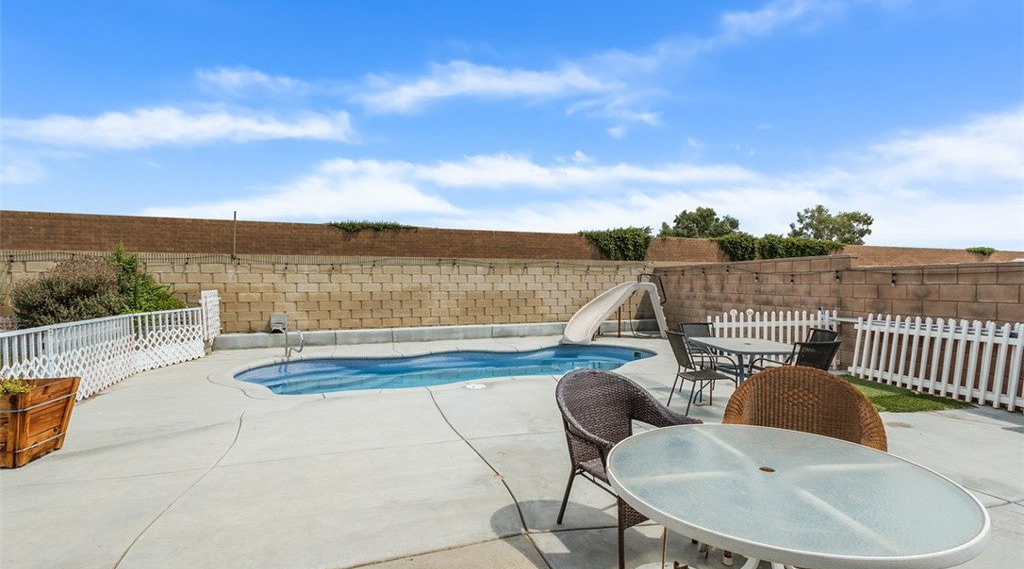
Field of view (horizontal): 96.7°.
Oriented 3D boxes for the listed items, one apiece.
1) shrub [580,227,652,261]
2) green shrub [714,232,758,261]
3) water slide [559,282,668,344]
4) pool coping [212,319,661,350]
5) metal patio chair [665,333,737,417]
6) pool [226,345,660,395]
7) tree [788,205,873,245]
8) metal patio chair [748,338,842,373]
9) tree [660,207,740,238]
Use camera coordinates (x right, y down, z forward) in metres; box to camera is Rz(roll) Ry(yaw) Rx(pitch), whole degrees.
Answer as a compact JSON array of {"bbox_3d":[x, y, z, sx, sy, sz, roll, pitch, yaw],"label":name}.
[{"bbox_3d":[7.800,-2.786,33.498,5.800,2.700,1.400,0,0,-18],"label":"shrub"},{"bbox_3d":[18.400,-2.933,37.298,4.400,2.600,1.300,0,0,-18],"label":"green shrub"},{"bbox_3d":[2.480,0.645,11.099,2.700,1.450,1.000,0,0,-23],"label":"water slide"},{"bbox_3d":[-1.094,1.224,11.583,11.100,0.290,0.420,0,0,-20],"label":"pool coping"},{"bbox_3d":[2.060,0.946,4.959,0.630,0.870,0.520,0,0,-8],"label":"metal patio chair"},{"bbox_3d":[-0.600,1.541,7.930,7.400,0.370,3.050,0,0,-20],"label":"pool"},{"bbox_3d":[38.500,-4.109,54.990,9.000,10.800,8.800,0,0,35],"label":"tree"},{"bbox_3d":[2.680,0.947,4.399,0.540,0.870,0.640,0,0,-19],"label":"metal patio chair"},{"bbox_3d":[21.500,-3.754,51.991,8.600,10.100,8.400,0,0,22],"label":"tree"}]

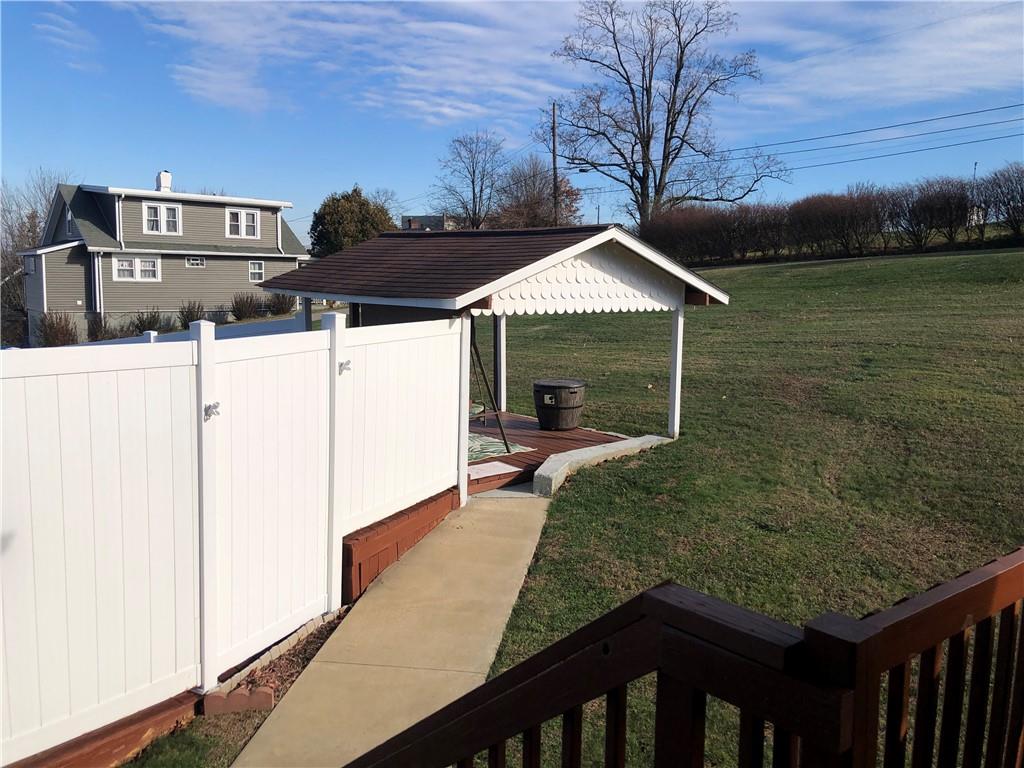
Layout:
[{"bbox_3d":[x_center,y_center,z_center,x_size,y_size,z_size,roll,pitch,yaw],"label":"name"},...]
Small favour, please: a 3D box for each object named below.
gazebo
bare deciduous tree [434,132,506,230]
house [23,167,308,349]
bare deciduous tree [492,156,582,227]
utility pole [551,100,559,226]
[{"bbox_3d":[-0.515,-0.639,11.802,4.337,3.051,5.399,-4,10,-38],"label":"gazebo"},{"bbox_3d":[-3.420,-15.716,69.300,6.200,10.656,6.200,2,8,0],"label":"bare deciduous tree"},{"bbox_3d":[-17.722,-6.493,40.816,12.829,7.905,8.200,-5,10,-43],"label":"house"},{"bbox_3d":[2.233,-14.251,67.433,7.300,8.632,7.300,2,8,0],"label":"bare deciduous tree"},{"bbox_3d":[2.569,-10.705,46.360,0.300,9.755,0.300,2,8,0],"label":"utility pole"}]

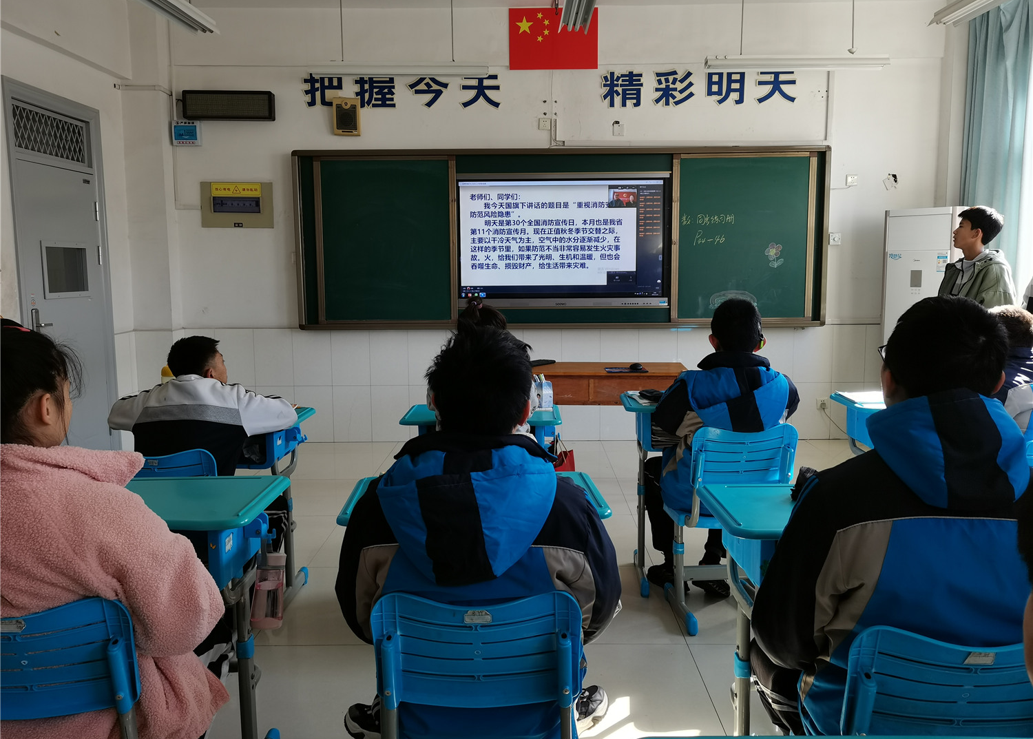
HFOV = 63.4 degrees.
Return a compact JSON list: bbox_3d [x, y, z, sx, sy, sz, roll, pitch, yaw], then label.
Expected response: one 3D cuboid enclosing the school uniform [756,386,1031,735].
[{"bbox_3d":[0.793,0.538,1.808,0.580,1.020,0.720,0,7,-1],"label":"school uniform"}]

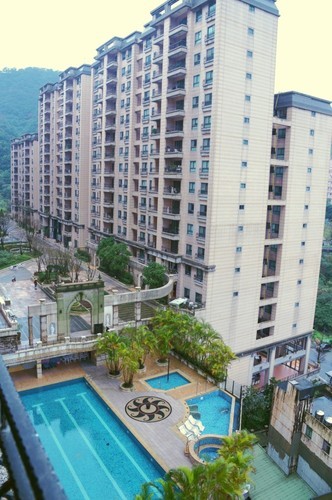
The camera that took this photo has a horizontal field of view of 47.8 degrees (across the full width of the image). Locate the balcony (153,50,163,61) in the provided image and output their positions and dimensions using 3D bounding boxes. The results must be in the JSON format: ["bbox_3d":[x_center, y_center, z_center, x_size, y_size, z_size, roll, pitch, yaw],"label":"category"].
[{"bbox_3d":[-0.606,-31.929,62.056,1.500,1.300,3.255,-5,13,-34],"label":"balcony"}]

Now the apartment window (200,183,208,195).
[{"bbox_3d":[5.776,-9.114,55.936,0.220,1.776,1.529,-5,13,-34],"label":"apartment window"}]

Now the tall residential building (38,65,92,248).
[{"bbox_3d":[-26.703,-25.852,113.338,13.500,46.000,37.000,-5,13,-34],"label":"tall residential building"}]

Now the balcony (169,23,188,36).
[{"bbox_3d":[2.133,-33.713,57.500,1.500,1.400,3.650,-5,13,-34],"label":"balcony"}]

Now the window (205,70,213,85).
[{"bbox_3d":[5.852,-23.059,50.033,0.200,1.480,1.450,-4,11,-31],"label":"window"}]

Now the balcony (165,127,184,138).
[{"bbox_3d":[1.530,-17.729,56.870,1.100,1.350,3.700,-4,11,-31],"label":"balcony"}]

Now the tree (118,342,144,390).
[{"bbox_3d":[-3.823,12.365,40.446,2.700,4.900,2.700,3,10,0],"label":"tree"}]

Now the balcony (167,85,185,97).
[{"bbox_3d":[1.849,-25.354,59.157,1.500,1.500,4.600,-4,12,-34],"label":"balcony"}]

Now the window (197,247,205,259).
[{"bbox_3d":[5.140,0.475,53.920,0.200,1.480,1.450,-4,11,-31],"label":"window"}]

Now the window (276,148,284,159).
[{"bbox_3d":[19.375,-16.289,63.349,1.874,1.874,0.200,-5,13,-34],"label":"window"}]

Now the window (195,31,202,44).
[{"bbox_3d":[4.493,-29.353,51.779,0.200,1.480,1.420,-4,11,-31],"label":"window"}]

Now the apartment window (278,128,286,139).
[{"bbox_3d":[18.917,-18.837,60.850,0.200,1.500,1.500,-4,12,-34],"label":"apartment window"}]

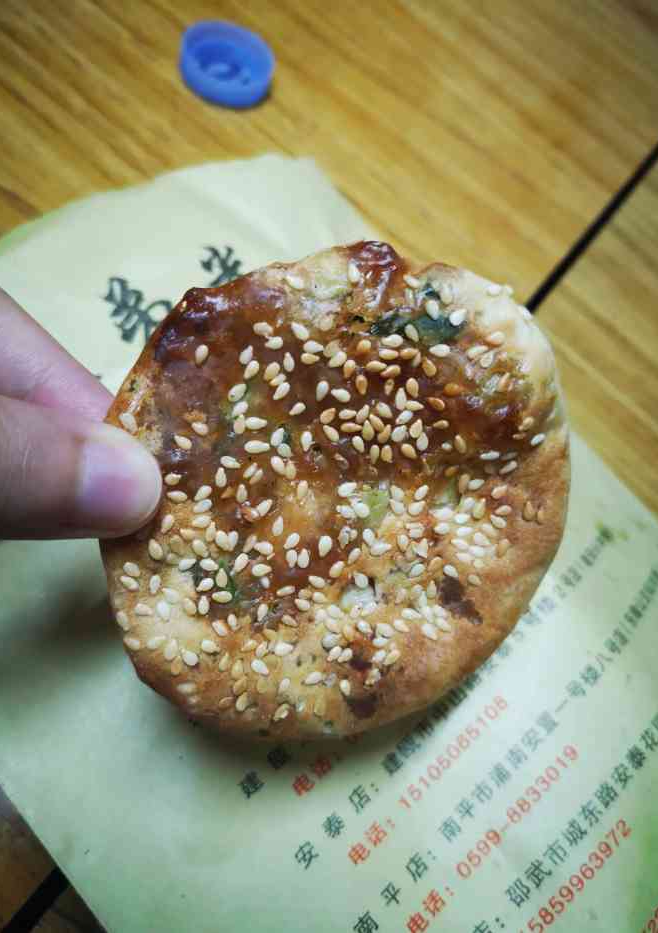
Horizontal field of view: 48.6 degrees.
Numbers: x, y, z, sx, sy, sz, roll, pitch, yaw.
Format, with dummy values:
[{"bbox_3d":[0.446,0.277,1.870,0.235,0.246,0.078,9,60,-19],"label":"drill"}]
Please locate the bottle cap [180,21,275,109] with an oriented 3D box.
[{"bbox_3d":[-0.036,-0.140,0.254,0.032,0.010,0.032,0,65,-18],"label":"bottle cap"}]

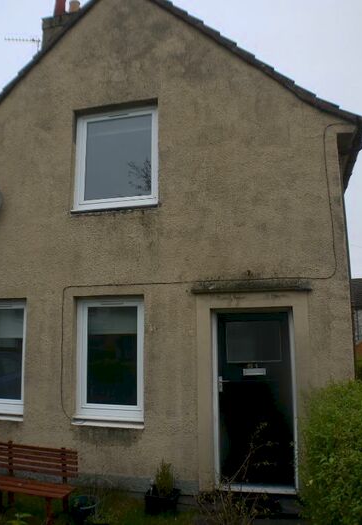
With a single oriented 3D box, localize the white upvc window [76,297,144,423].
[{"bbox_3d":[-0.888,1.188,7.052,0.920,1.510,0.100,-3,-10,15],"label":"white upvc window"}]

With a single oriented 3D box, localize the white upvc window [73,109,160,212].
[{"bbox_3d":[-0.859,-1.361,7.472,1.180,1.330,0.100,-3,-10,15],"label":"white upvc window"}]

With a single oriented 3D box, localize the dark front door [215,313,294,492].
[{"bbox_3d":[0.852,1.546,6.500,0.850,1.970,0.070,-3,-10,15],"label":"dark front door"}]

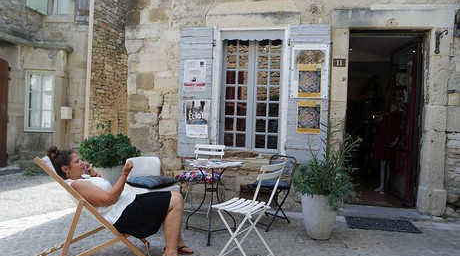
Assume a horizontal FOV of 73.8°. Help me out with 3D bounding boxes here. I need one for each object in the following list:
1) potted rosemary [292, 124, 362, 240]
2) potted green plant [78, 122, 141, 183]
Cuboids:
[{"bbox_3d":[1.004,0.543,3.270,0.680,1.170,0.640,2,-1,10],"label":"potted rosemary"},{"bbox_3d":[-1.522,0.482,3.898,0.770,1.100,0.750,2,0,0],"label":"potted green plant"}]

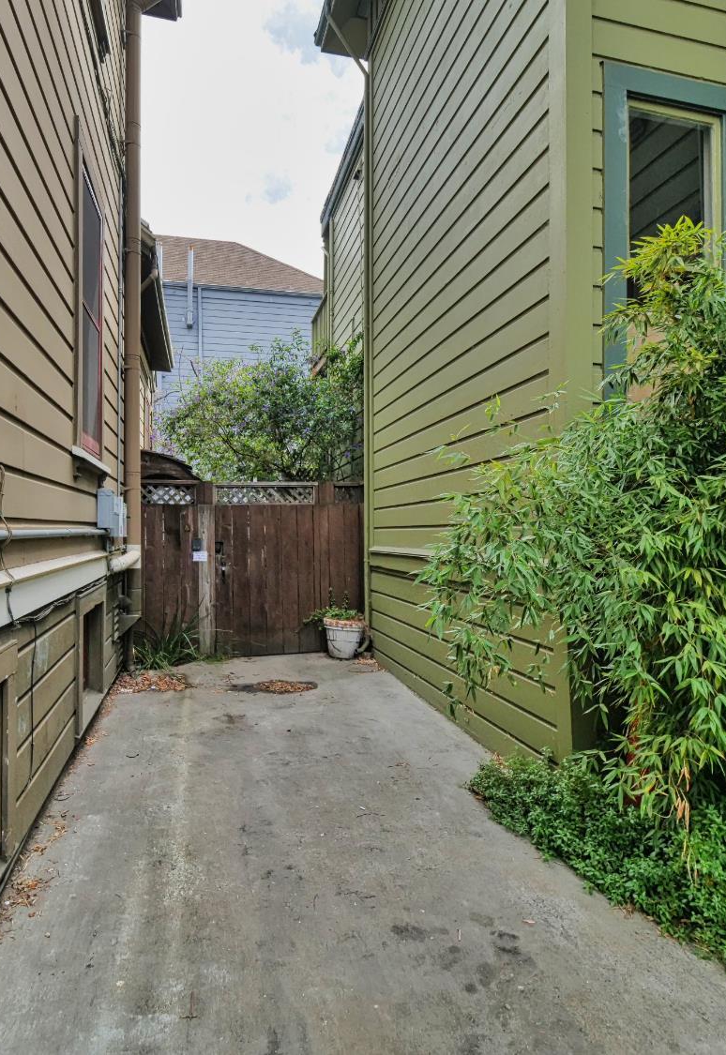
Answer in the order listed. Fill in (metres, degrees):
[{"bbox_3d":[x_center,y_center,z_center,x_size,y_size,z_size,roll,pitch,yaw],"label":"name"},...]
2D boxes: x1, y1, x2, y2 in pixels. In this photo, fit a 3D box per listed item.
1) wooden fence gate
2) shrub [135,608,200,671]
[{"bbox_3d":[-1.125,0.447,6.110,2.370,1.880,0.120,0,0,-15],"label":"wooden fence gate"},{"bbox_3d":[-1.930,1.065,5.620,0.620,0.560,0.480,0,0,-15],"label":"shrub"}]

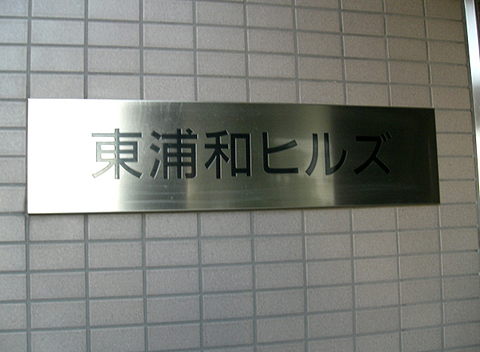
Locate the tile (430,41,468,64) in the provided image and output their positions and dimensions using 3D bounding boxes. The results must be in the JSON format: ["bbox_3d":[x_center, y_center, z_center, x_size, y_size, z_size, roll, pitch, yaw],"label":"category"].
[{"bbox_3d":[0.439,-0.261,1.119,0.095,0.045,0.009,-1,-5,-13],"label":"tile"}]

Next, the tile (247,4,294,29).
[{"bbox_3d":[0.058,-0.310,1.031,0.095,0.045,0.009,-1,-5,-13],"label":"tile"}]

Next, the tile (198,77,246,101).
[{"bbox_3d":[-0.036,-0.163,0.999,0.095,0.045,0.009,-1,-5,-13],"label":"tile"}]

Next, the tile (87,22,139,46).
[{"bbox_3d":[-0.230,-0.258,0.961,0.095,0.045,0.008,0,-5,-13],"label":"tile"}]

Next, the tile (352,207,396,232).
[{"bbox_3d":[0.264,0.084,1.044,0.095,0.045,0.009,-1,-5,-13],"label":"tile"}]

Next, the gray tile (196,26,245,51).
[{"bbox_3d":[-0.038,-0.261,1.006,0.095,0.045,0.010,-1,-5,-14],"label":"gray tile"}]

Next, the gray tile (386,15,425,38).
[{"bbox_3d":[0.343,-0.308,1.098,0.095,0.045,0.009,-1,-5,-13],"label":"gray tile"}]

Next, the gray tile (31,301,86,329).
[{"bbox_3d":[-0.311,0.236,0.899,0.095,0.045,0.008,0,-5,-13],"label":"gray tile"}]

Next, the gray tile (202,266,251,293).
[{"bbox_3d":[-0.023,0.188,0.968,0.095,0.045,0.008,0,-5,-13],"label":"gray tile"}]

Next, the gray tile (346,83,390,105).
[{"bbox_3d":[0.257,-0.164,1.069,0.095,0.045,0.008,0,-5,-13],"label":"gray tile"}]

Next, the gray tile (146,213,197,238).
[{"bbox_3d":[-0.124,0.089,0.953,0.095,0.045,0.008,0,-5,-13],"label":"gray tile"}]

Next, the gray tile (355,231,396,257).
[{"bbox_3d":[0.268,0.135,1.043,0.095,0.045,0.008,0,-5,-13],"label":"gray tile"}]

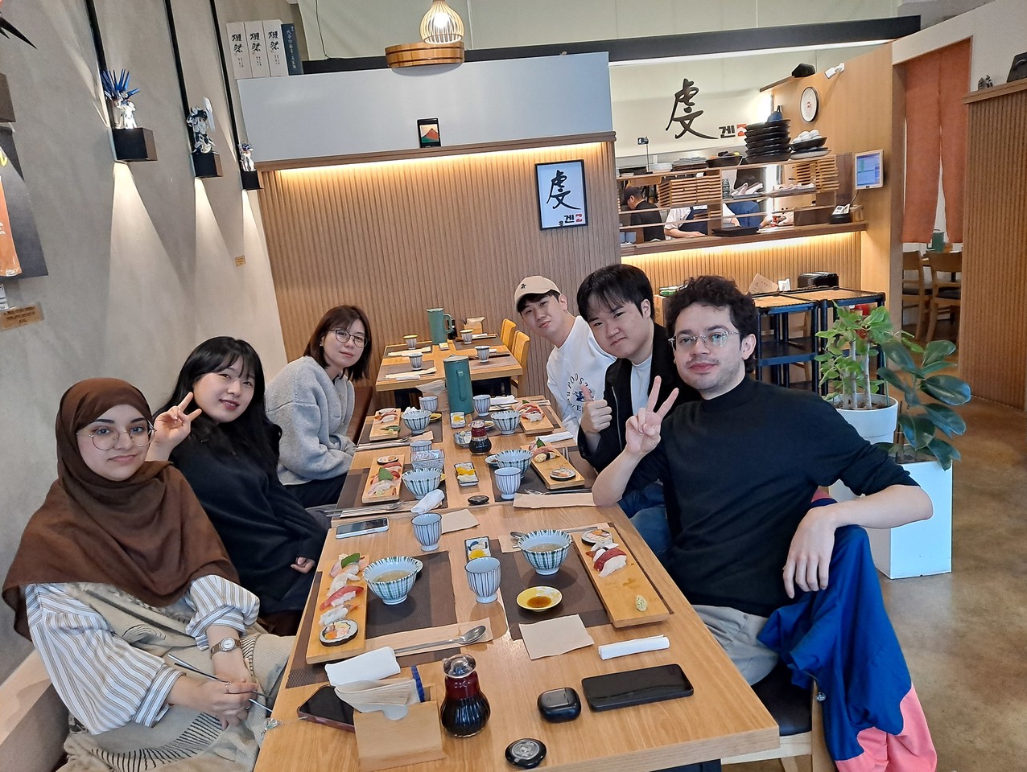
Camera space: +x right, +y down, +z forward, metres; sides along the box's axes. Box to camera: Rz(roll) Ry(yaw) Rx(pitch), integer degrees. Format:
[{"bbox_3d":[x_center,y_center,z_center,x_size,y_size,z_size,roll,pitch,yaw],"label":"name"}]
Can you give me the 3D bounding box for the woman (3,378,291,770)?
[{"bbox_3d":[-0.668,0.608,1.595,0.680,1.240,0.560,4,16,38],"label":"woman"}]

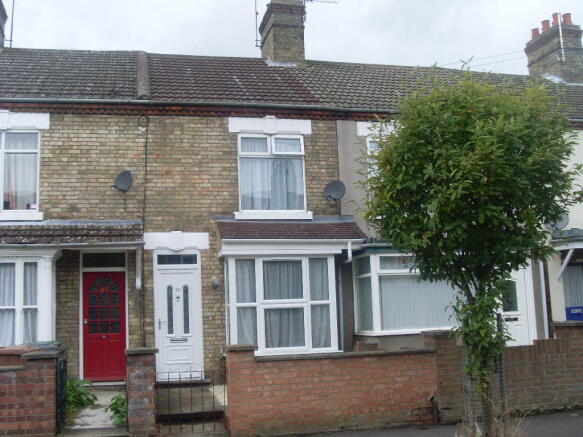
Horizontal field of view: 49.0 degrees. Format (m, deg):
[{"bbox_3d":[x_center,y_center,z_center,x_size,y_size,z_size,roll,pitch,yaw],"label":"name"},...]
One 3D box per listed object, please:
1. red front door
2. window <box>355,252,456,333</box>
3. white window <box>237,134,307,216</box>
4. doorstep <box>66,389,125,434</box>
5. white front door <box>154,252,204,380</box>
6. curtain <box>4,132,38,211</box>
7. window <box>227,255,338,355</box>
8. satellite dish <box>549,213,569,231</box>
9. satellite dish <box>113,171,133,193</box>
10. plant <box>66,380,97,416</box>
[{"bbox_3d":[-3.288,1.886,11.278,0.725,1.885,0.100,0,-7,-12],"label":"red front door"},{"bbox_3d":[2.144,1.414,12.061,1.820,1.510,0.750,0,-7,-12],"label":"window"},{"bbox_3d":[-0.369,-0.850,12.237,1.325,1.510,0.120,0,-7,-12],"label":"white window"},{"bbox_3d":[-2.795,2.853,9.451,0.700,0.150,3.000,0,-7,-12],"label":"doorstep"},{"bbox_3d":[-2.043,1.758,11.563,0.850,2.295,0.100,0,-7,-12],"label":"white front door"},{"bbox_3d":[-4.812,-0.850,11.381,0.570,1.420,0.100,0,-7,-12],"label":"curtain"},{"bbox_3d":[-0.198,1.562,11.589,1.960,1.740,0.650,0,-7,-12],"label":"window"},{"bbox_3d":[5.384,0.071,12.953,0.430,0.390,0.250,-6,-8,29],"label":"satellite dish"},{"bbox_3d":[-2.968,-0.650,11.239,0.430,0.390,0.250,-6,-8,29],"label":"satellite dish"},{"bbox_3d":[-2.910,2.478,8.932,0.400,0.460,0.450,0,-7,-12],"label":"plant"}]

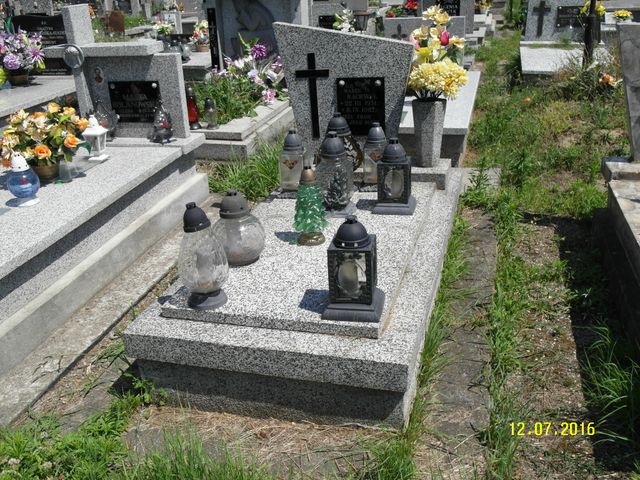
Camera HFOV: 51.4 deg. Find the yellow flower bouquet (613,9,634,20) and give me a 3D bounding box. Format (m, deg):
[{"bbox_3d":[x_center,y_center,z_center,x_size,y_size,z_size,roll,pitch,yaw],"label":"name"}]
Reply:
[{"bbox_3d":[3.708,-2.758,8.160,0.252,0.192,0.240,3,26,17],"label":"yellow flower bouquet"}]

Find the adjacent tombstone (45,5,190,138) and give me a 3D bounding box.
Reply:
[{"bbox_3d":[-1.274,-1.030,4.144,0.852,0.810,0.192,3,26,17],"label":"adjacent tombstone"}]

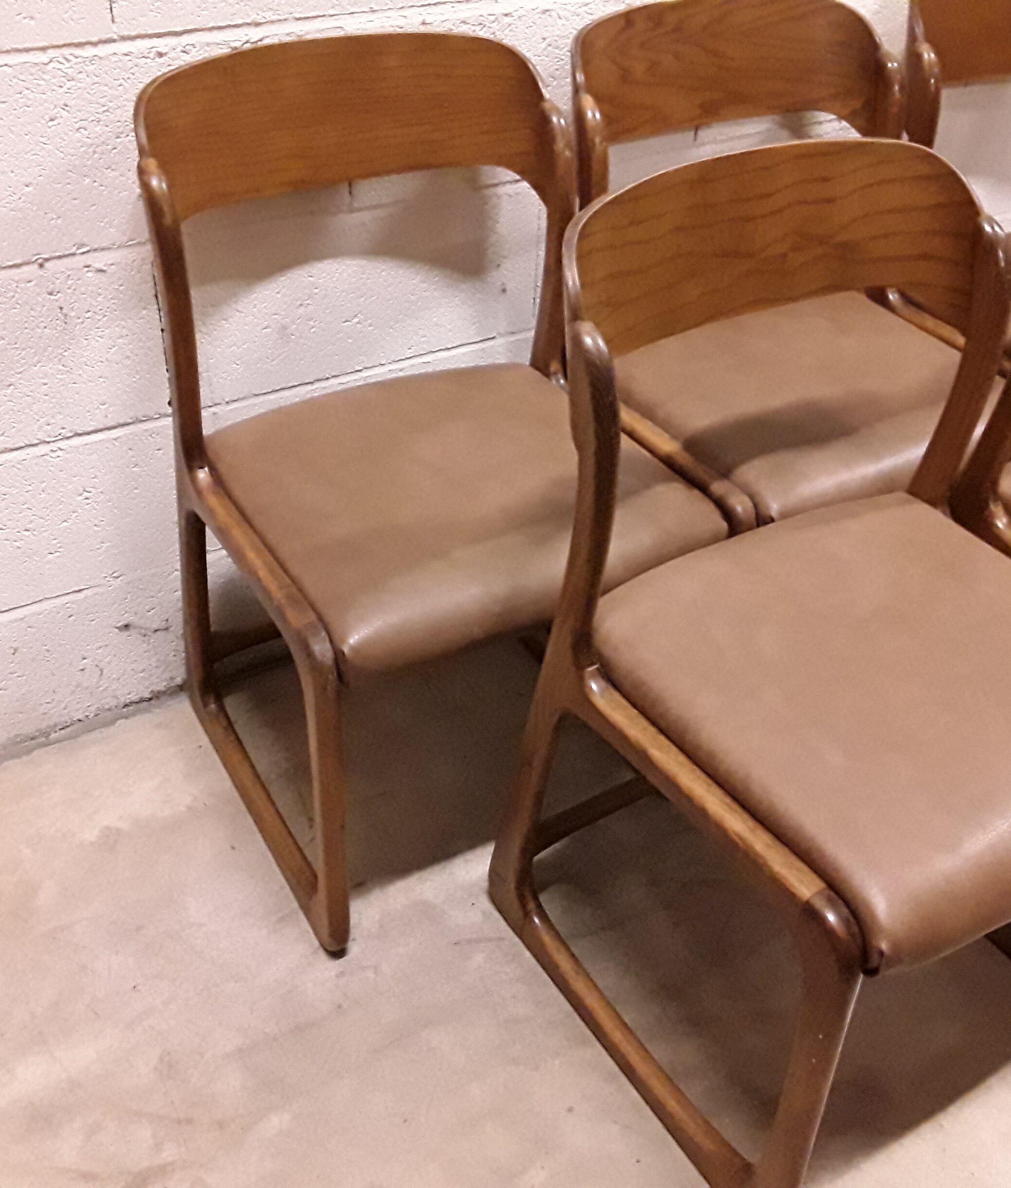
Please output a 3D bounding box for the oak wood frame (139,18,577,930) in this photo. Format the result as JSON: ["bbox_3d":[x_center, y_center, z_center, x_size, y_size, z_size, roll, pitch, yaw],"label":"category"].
[{"bbox_3d":[-0.073,-0.120,1.297,0.473,0.808,0.460,-18,41,-25],"label":"oak wood frame"}]

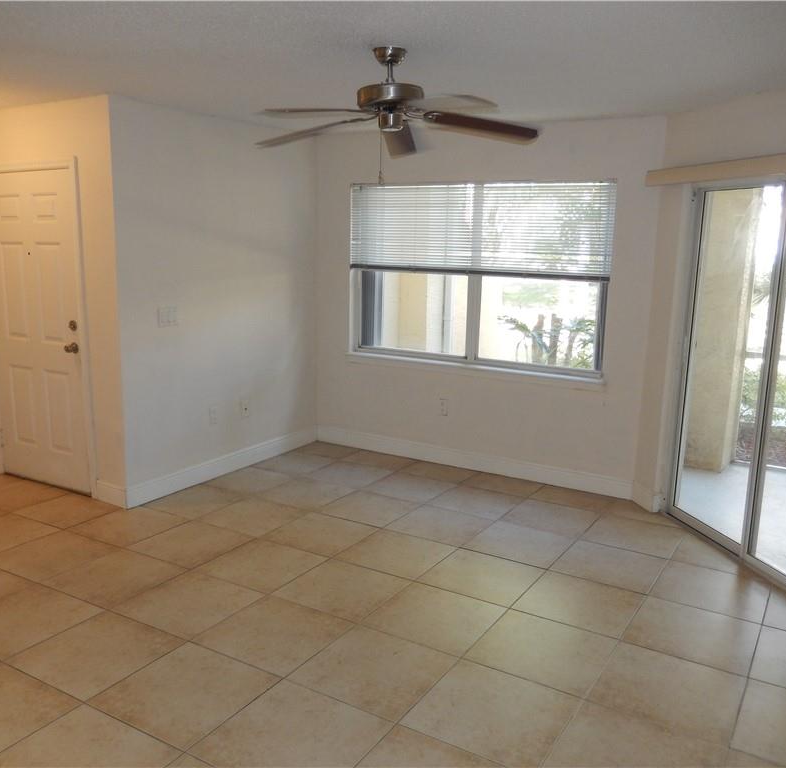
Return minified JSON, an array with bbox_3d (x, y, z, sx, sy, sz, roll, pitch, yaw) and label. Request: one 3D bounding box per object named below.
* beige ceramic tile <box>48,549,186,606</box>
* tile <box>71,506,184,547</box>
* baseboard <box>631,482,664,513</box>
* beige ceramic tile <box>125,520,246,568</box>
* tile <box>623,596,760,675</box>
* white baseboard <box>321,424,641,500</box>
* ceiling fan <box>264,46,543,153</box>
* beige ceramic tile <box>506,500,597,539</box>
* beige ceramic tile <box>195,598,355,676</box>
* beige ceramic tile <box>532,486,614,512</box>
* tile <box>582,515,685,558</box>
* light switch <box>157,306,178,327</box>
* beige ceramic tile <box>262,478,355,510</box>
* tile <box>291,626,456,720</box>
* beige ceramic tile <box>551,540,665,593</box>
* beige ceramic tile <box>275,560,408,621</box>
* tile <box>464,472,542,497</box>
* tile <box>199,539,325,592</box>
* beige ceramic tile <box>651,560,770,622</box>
[{"bbox_3d":[-1.353,0.950,3.631,0.495,0.012,0.495,7,12,30],"label":"beige ceramic tile"},{"bbox_3d":[-1.513,0.822,4.285,0.492,0.012,0.492,7,12,31],"label":"tile"},{"bbox_3d":[1.624,0.733,4.777,0.018,0.126,0.244,0,10,-9],"label":"baseboard"},{"bbox_3d":[-1.096,0.879,4.050,0.497,0.010,0.497,7,12,30],"label":"beige ceramic tile"},{"bbox_3d":[1.304,1.078,3.213,0.497,0.010,0.497,7,12,30],"label":"tile"},{"bbox_3d":[0.481,0.564,5.590,2.640,0.124,0.016,7,12,31],"label":"white baseboard"},{"bbox_3d":[-0.006,-1.222,3.096,1.310,0.360,1.310,7,12,31],"label":"ceiling fan"},{"bbox_3d":[0.965,0.826,4.561,0.495,0.012,0.495,7,12,30],"label":"beige ceramic tile"},{"bbox_3d":[-0.501,1.065,3.143,0.498,0.010,0.500,7,12,30],"label":"beige ceramic tile"},{"bbox_3d":[1.200,0.770,4.938,0.493,0.010,0.313,7,12,30],"label":"beige ceramic tile"},{"bbox_3d":[1.404,0.884,4.338,0.498,0.010,0.500,7,12,30],"label":"tile"},{"bbox_3d":[-1.409,-0.423,4.665,0.022,0.121,0.159,7,12,31],"label":"light switch"},{"bbox_3d":[-0.573,0.736,4.872,0.492,0.012,0.492,7,12,31],"label":"beige ceramic tile"},{"bbox_3d":[-0.072,1.105,2.857,0.492,0.012,0.492,7,12,31],"label":"tile"},{"bbox_3d":[1.133,0.953,3.888,0.497,0.010,0.497,7,12,30],"label":"beige ceramic tile"},{"bbox_3d":[-0.239,0.982,3.529,0.492,0.012,0.492,7,12,31],"label":"beige ceramic tile"},{"bbox_3d":[0.767,0.703,5.151,0.492,0.010,0.375,7,12,31],"label":"tile"},{"bbox_3d":[-0.663,0.928,3.781,0.492,0.012,0.492,7,12,31],"label":"tile"},{"bbox_3d":[1.551,1.003,3.610,0.492,0.012,0.492,7,12,31],"label":"beige ceramic tile"}]

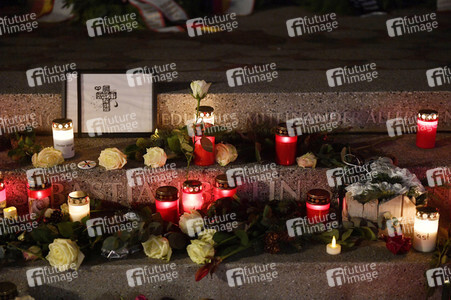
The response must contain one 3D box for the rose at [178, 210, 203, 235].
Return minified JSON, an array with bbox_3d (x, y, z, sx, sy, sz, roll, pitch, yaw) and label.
[{"bbox_3d":[-0.095,0.206,2.177,0.076,0.070,0.070,0,20,0],"label":"rose"}]

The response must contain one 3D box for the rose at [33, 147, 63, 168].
[{"bbox_3d":[-0.538,0.023,2.360,0.092,0.058,0.068,0,20,0],"label":"rose"}]

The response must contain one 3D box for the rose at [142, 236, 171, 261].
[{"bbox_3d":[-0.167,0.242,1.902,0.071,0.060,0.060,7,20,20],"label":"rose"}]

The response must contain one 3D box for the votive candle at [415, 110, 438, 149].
[{"bbox_3d":[0.624,-0.063,2.398,0.061,0.107,0.061,0,20,0],"label":"votive candle"}]

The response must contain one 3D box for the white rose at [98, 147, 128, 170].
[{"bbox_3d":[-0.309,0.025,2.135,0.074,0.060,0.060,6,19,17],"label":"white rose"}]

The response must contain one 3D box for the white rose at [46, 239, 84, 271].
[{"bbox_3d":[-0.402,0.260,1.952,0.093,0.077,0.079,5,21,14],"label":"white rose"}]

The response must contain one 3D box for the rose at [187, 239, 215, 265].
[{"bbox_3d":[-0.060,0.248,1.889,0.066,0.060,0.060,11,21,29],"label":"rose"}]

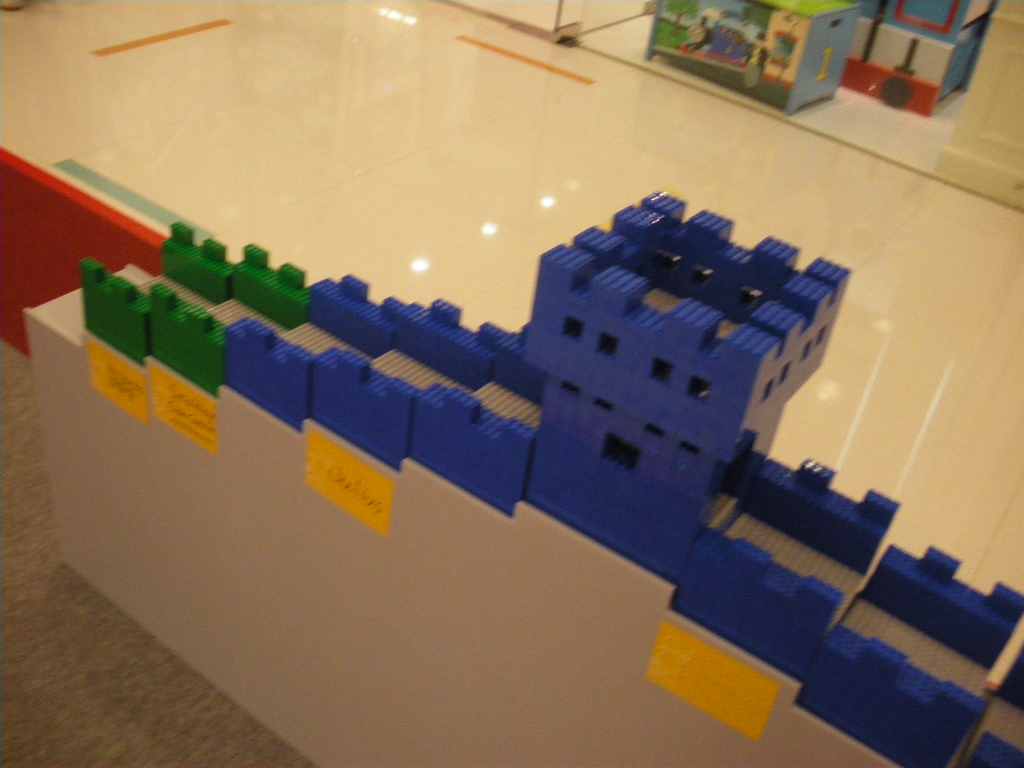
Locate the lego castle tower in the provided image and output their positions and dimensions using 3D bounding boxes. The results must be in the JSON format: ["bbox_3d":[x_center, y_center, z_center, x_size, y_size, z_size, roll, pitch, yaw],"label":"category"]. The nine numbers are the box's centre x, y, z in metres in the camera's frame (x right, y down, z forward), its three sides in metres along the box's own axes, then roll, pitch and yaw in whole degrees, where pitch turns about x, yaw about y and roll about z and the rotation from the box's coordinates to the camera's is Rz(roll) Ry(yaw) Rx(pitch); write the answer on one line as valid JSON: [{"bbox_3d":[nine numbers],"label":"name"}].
[{"bbox_3d":[0.139,0.005,0.929,0.192,0.252,0.192,27,38,25],"label":"lego castle tower"}]

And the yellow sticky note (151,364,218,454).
[{"bbox_3d":[-0.381,0.030,1.245,0.118,0.076,0.002,27,38,25],"label":"yellow sticky note"}]

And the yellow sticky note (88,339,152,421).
[{"bbox_3d":[-0.483,-0.002,1.313,0.118,0.076,0.002,27,38,25],"label":"yellow sticky note"}]

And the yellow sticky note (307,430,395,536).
[{"bbox_3d":[-0.169,0.104,1.110,0.118,0.076,0.002,27,38,25],"label":"yellow sticky note"}]

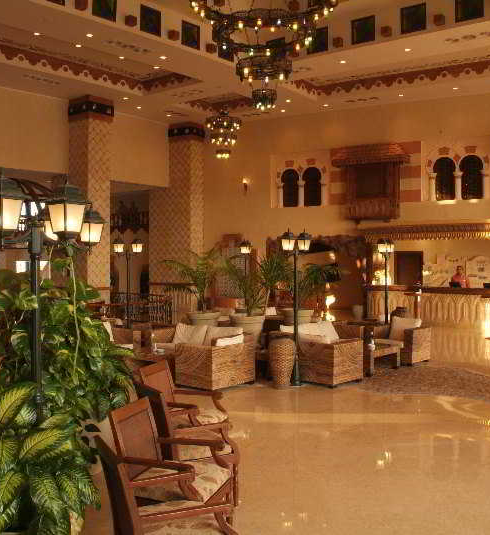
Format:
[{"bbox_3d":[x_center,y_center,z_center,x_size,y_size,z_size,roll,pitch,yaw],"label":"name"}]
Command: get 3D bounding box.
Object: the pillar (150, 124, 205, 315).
[{"bbox_3d":[-2.104,-1.340,18.720,1.657,6.143,0.663,1,1,42],"label":"pillar"}]

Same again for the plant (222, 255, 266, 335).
[{"bbox_3d":[0.039,0.704,9.400,0.870,1.750,0.870,0,1,0],"label":"plant"}]

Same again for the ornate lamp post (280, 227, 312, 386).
[{"bbox_3d":[0.694,0.543,8.250,0.220,2.150,0.540,1,1,35],"label":"ornate lamp post"}]

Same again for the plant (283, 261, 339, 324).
[{"bbox_3d":[1.382,0.806,12.870,1.170,1.833,1.073,0,1,0],"label":"plant"}]

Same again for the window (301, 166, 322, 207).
[{"bbox_3d":[2.139,-2.576,19.142,0.660,1.250,0.150,1,1,27],"label":"window"}]

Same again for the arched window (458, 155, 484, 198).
[{"bbox_3d":[5.627,-2.261,14.918,0.566,1.102,0.195,0,1,26],"label":"arched window"}]

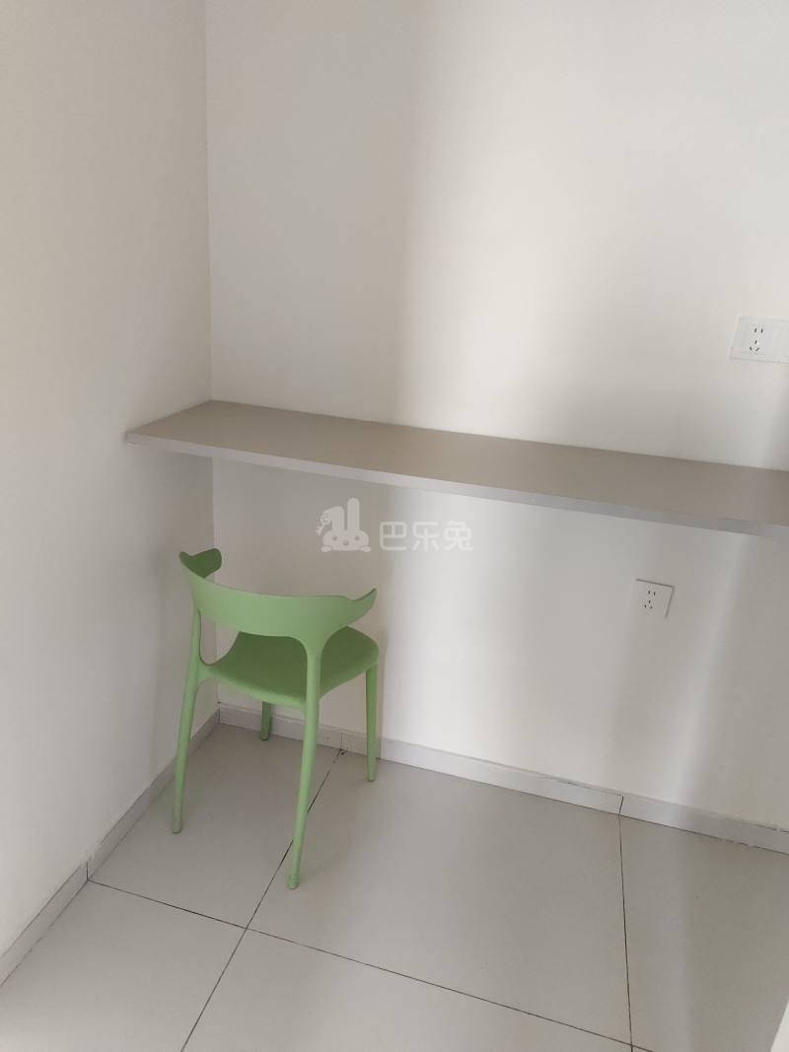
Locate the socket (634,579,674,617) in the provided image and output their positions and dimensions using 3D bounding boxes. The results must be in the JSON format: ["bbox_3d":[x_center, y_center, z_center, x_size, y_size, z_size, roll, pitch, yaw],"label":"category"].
[{"bbox_3d":[0.625,0.179,1.692,0.086,0.086,0.010,9,21,12],"label":"socket"}]

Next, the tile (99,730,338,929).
[{"bbox_3d":[-0.432,0.748,1.848,0.398,0.013,0.629,9,21,12],"label":"tile"}]

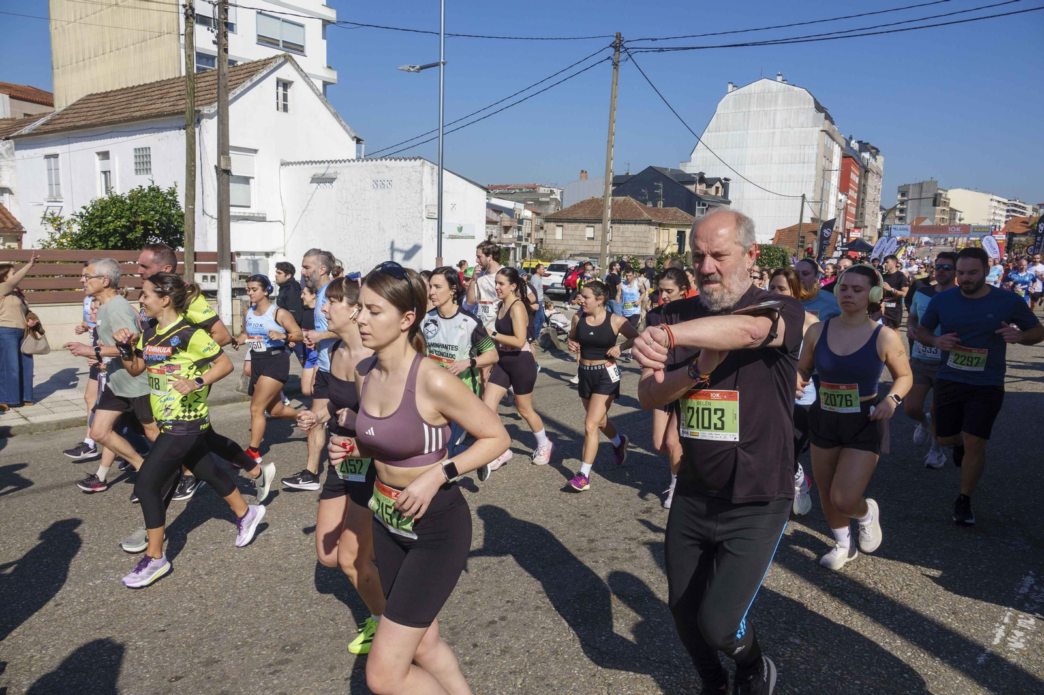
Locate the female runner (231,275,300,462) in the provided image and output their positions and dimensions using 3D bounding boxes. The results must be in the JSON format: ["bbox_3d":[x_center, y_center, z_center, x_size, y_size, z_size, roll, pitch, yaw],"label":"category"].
[{"bbox_3d":[-2.088,0.186,5.718,0.500,1.558,0.710,8,10,37],"label":"female runner"}]

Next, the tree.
[{"bbox_3d":[-7.900,-1.600,13.300,2.400,2.900,2.600,9,11,44],"label":"tree"}]

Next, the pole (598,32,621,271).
[{"bbox_3d":[3.110,-6.000,24.650,0.300,9.800,0.300,7,9,30],"label":"pole"}]

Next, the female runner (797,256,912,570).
[{"bbox_3d":[1.729,0.352,3.620,0.540,1.600,0.620,7,10,39],"label":"female runner"}]

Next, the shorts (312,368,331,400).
[{"bbox_3d":[-1.325,0.215,4.970,0.340,0.360,0.400,-6,10,-42],"label":"shorts"}]

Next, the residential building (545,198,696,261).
[{"bbox_3d":[9.066,-10.625,64.112,12.300,6.500,8.200,5,9,22],"label":"residential building"}]

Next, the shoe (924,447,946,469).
[{"bbox_3d":[3.281,0.883,5.520,0.290,0.130,0.110,-6,10,-42],"label":"shoe"}]

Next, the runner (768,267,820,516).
[{"bbox_3d":[1.581,0.308,4.170,0.520,1.600,0.720,7,10,40],"label":"runner"}]

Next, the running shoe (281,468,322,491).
[{"bbox_3d":[-1.622,0.974,5.115,0.285,0.125,0.110,12,2,-31],"label":"running shoe"}]

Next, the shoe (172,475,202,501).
[{"bbox_3d":[-2.306,0.955,4.850,0.110,0.130,0.290,6,9,33],"label":"shoe"}]

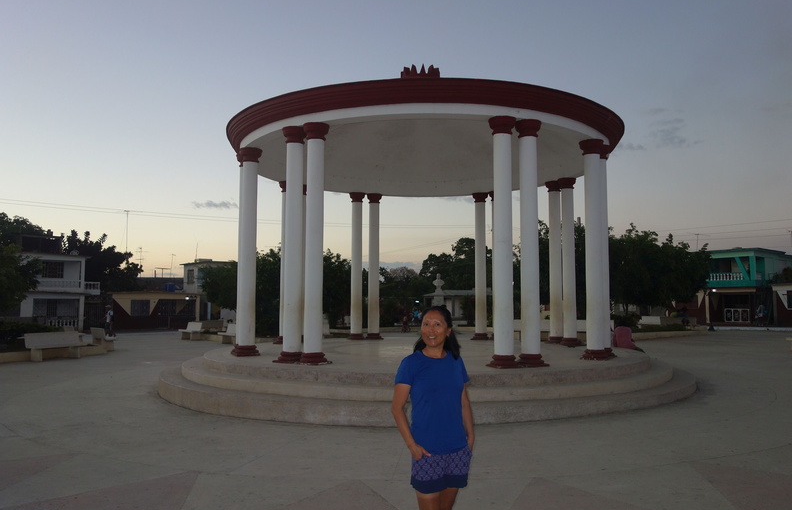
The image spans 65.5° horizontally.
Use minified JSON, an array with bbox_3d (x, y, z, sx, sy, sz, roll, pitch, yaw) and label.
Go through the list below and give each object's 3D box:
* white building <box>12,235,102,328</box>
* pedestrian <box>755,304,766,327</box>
[{"bbox_3d":[-23.405,1.783,40.577,6.500,6.400,5.600,-4,-6,44],"label":"white building"},{"bbox_3d":[25.431,4.184,42.811,0.400,1.620,0.500,4,-6,-41],"label":"pedestrian"}]

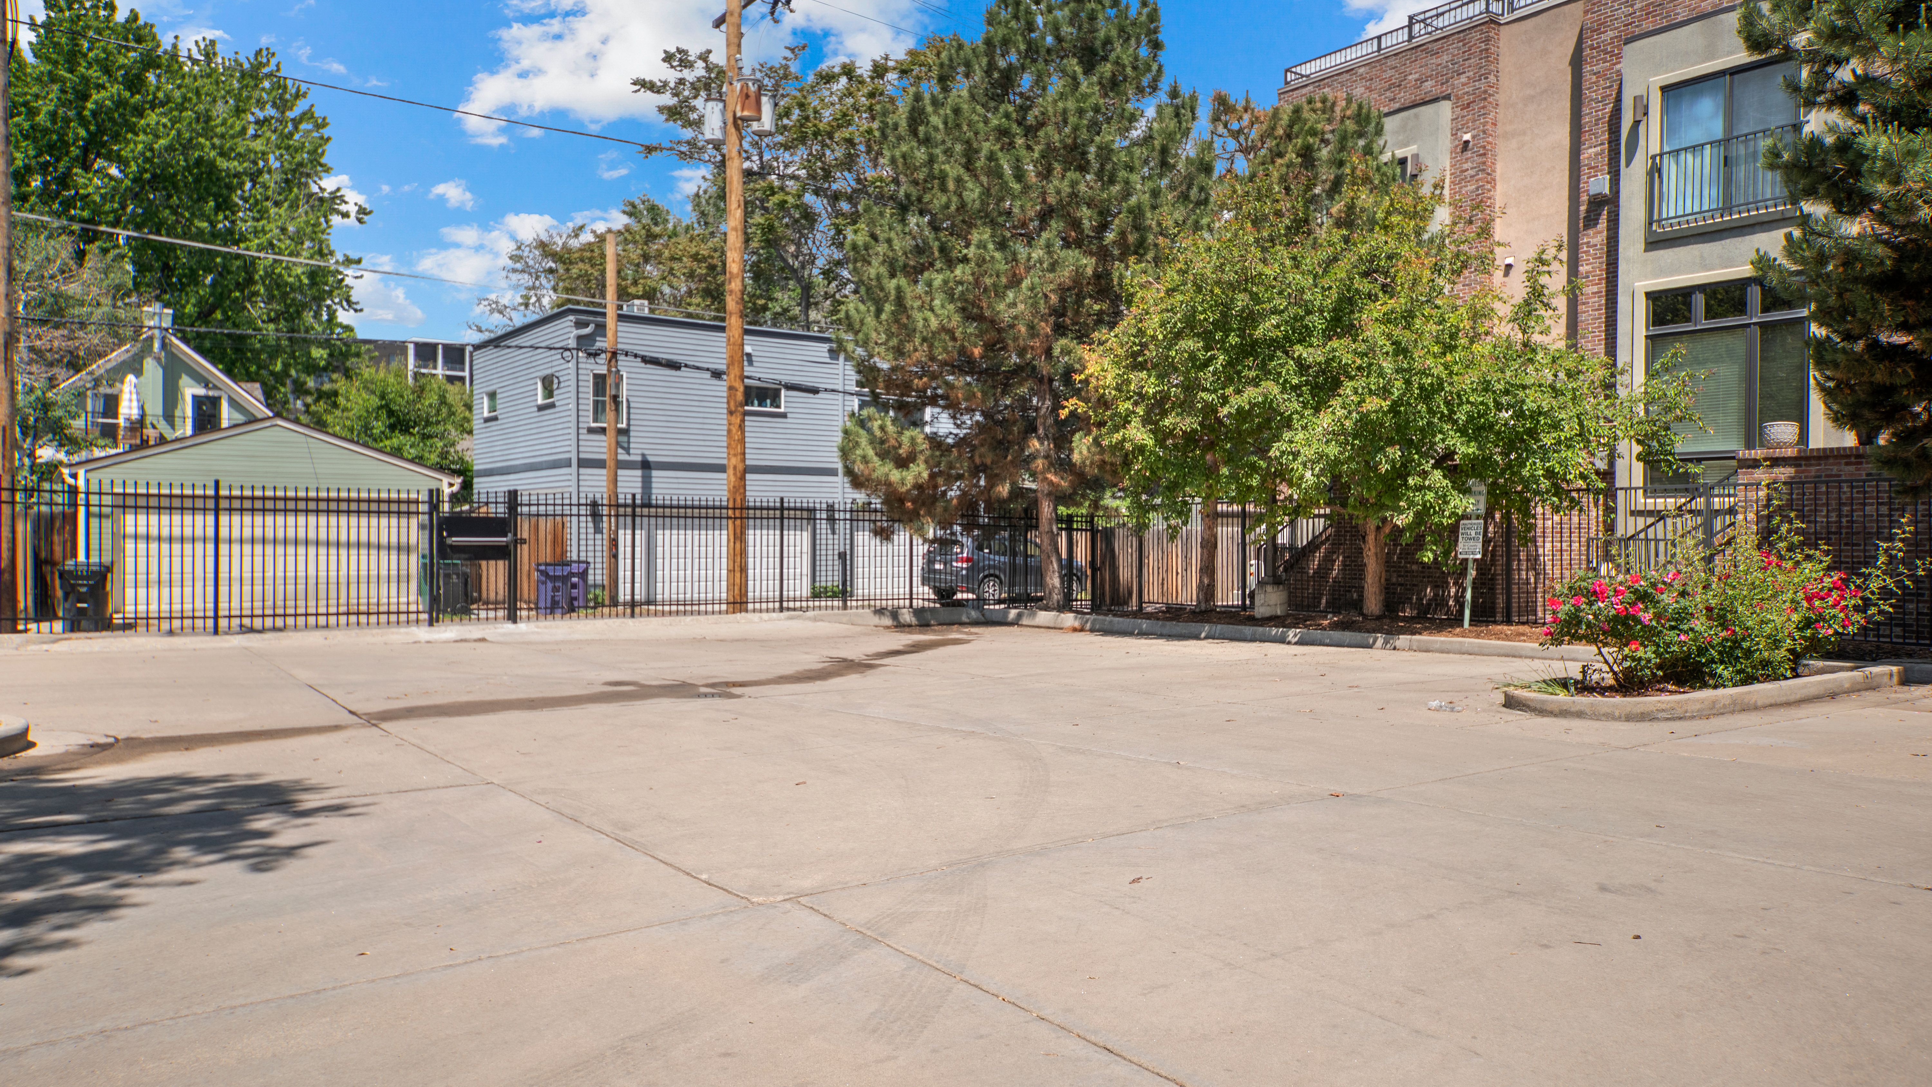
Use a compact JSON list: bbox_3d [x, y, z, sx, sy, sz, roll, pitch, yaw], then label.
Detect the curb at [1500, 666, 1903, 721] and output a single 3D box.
[{"bbox_3d":[5.550,1.040,9.600,3.750,0.170,1.400,0,1,-37],"label":"curb"}]

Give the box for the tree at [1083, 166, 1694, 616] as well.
[{"bbox_3d":[5.500,-2.150,17.200,7.500,6.100,6.600,0,1,0],"label":"tree"}]

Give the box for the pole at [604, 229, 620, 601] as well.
[{"bbox_3d":[-7.150,-2.550,26.100,0.250,7.650,0.250,0,1,0],"label":"pole"}]

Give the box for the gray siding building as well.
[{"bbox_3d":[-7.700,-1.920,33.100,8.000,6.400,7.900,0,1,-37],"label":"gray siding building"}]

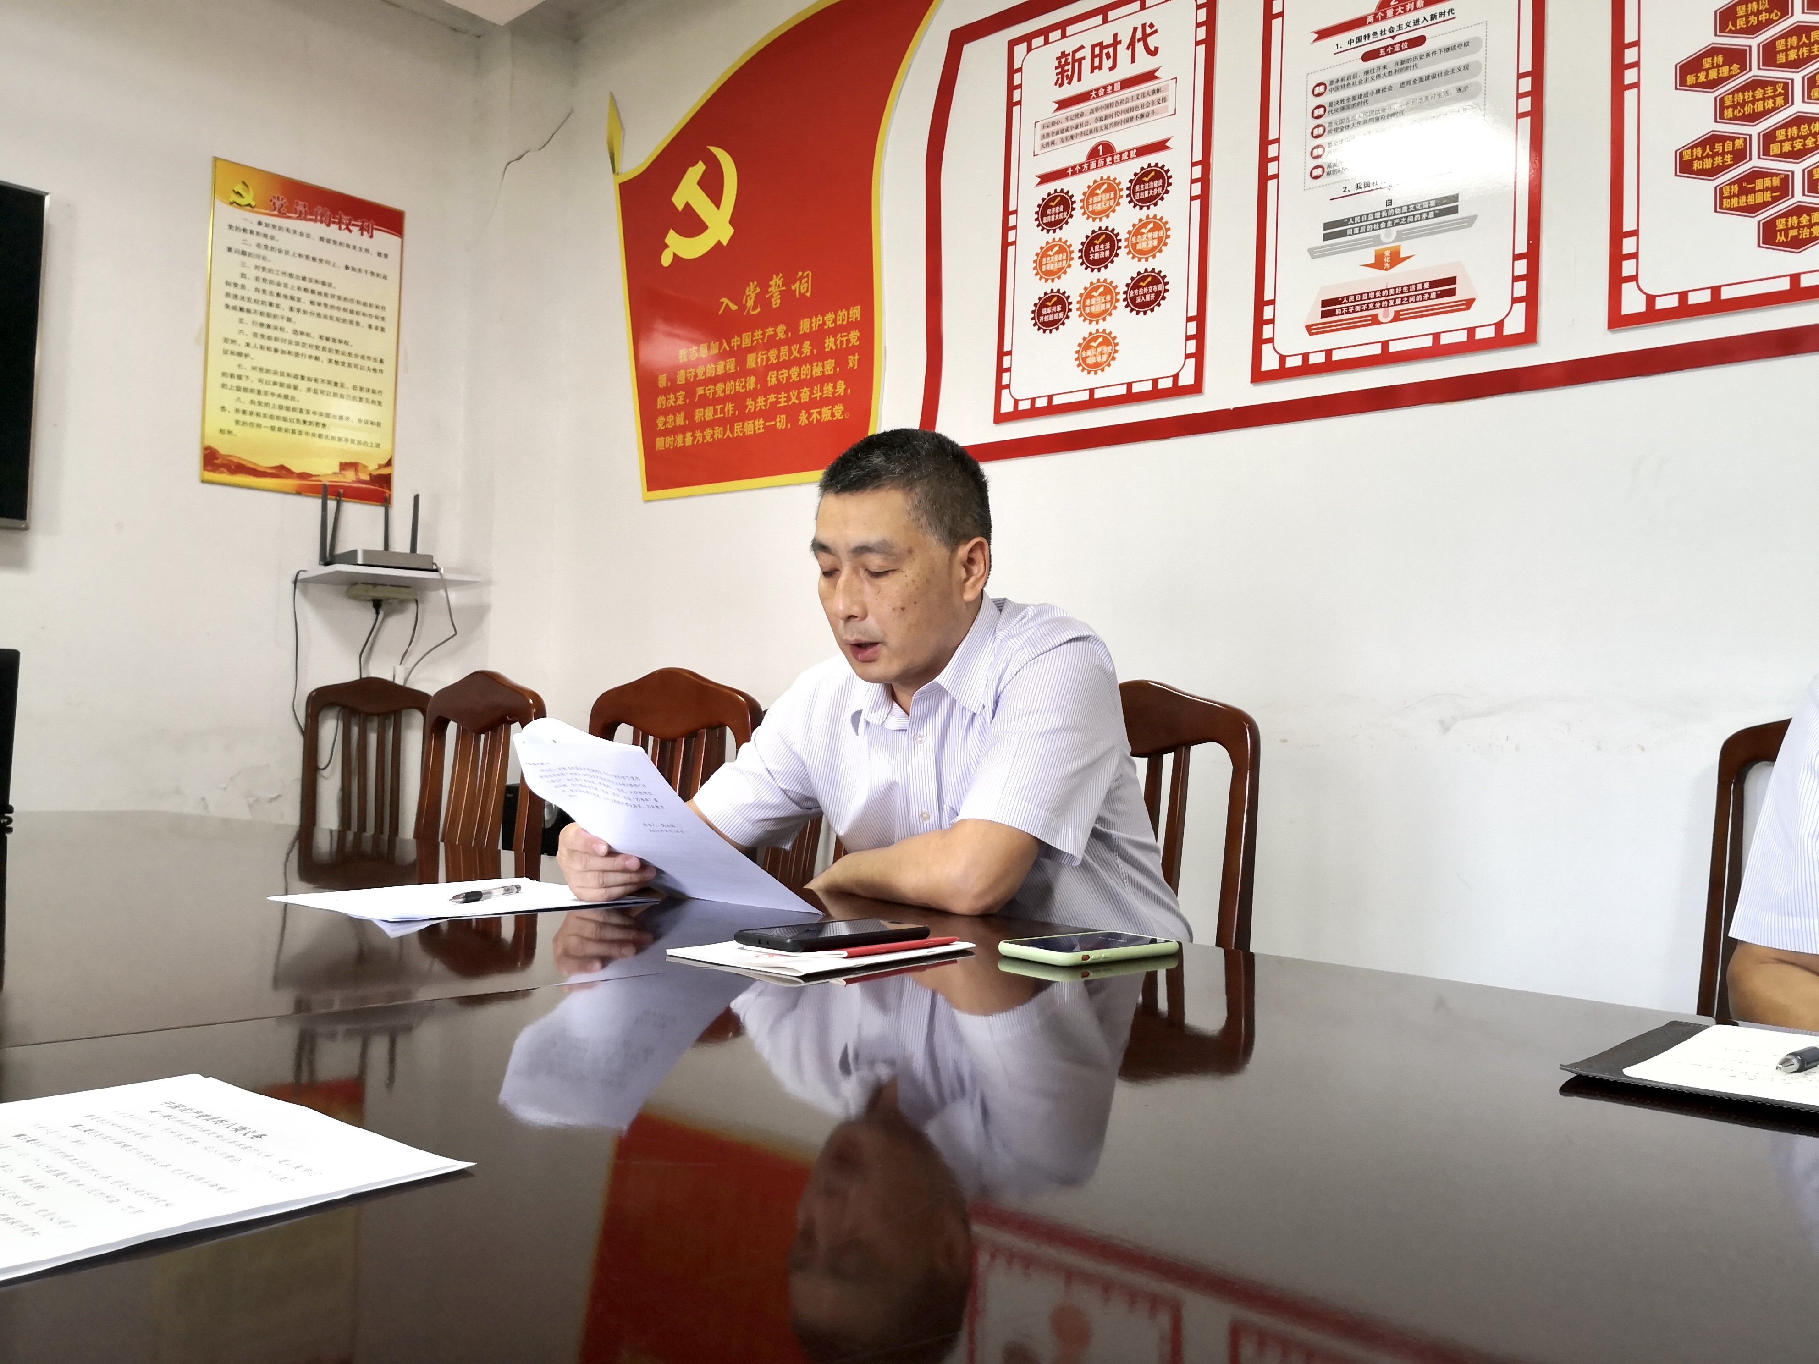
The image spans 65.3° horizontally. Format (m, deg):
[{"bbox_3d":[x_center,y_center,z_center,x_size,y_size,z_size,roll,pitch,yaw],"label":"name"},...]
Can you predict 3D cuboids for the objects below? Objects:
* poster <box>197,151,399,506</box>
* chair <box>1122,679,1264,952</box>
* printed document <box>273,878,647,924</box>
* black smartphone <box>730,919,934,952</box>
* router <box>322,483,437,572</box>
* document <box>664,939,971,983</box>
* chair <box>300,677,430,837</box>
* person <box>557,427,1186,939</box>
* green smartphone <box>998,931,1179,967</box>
[{"bbox_3d":[-1.405,-0.798,3.316,0.012,0.728,0.458,0,-3,41],"label":"poster"},{"bbox_3d":[0.168,0.492,1.705,0.400,1.010,0.470,0,-3,38],"label":"chair"},{"bbox_3d":[-0.440,0.215,1.417,0.235,0.006,0.300,0,-3,39],"label":"printed document"},{"bbox_3d":[-0.061,0.206,1.158,0.154,0.009,0.076,4,-3,-44],"label":"black smartphone"},{"bbox_3d":[-1.223,-0.355,3.305,0.125,0.190,0.200,0,-3,41],"label":"router"},{"bbox_3d":[-0.067,0.215,1.149,0.137,0.010,0.203,0,-3,38],"label":"document"},{"bbox_3d":[-1.138,0.503,3.142,0.400,1.010,0.470,4,-3,-42],"label":"chair"},{"bbox_3d":[0.011,0.357,1.578,0.489,1.262,0.679,0,-3,41],"label":"person"},{"bbox_3d":[0.151,0.223,1.189,0.152,0.011,0.078,3,-3,-40],"label":"green smartphone"}]

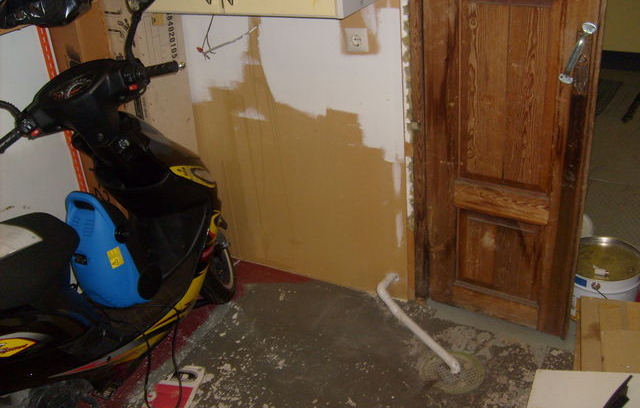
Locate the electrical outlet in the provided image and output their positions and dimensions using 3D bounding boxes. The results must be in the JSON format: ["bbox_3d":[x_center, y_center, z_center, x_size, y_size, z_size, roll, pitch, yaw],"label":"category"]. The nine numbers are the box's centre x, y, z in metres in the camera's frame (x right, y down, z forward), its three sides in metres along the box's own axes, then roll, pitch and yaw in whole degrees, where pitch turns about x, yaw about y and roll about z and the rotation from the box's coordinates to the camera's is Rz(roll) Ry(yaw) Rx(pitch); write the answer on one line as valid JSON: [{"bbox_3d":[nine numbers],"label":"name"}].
[{"bbox_3d":[0.127,-0.552,2.184,0.081,0.081,0.022,10,32,27],"label":"electrical outlet"}]

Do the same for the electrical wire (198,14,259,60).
[{"bbox_3d":[-0.350,-0.625,2.419,0.275,0.165,0.060,10,32,27],"label":"electrical wire"}]

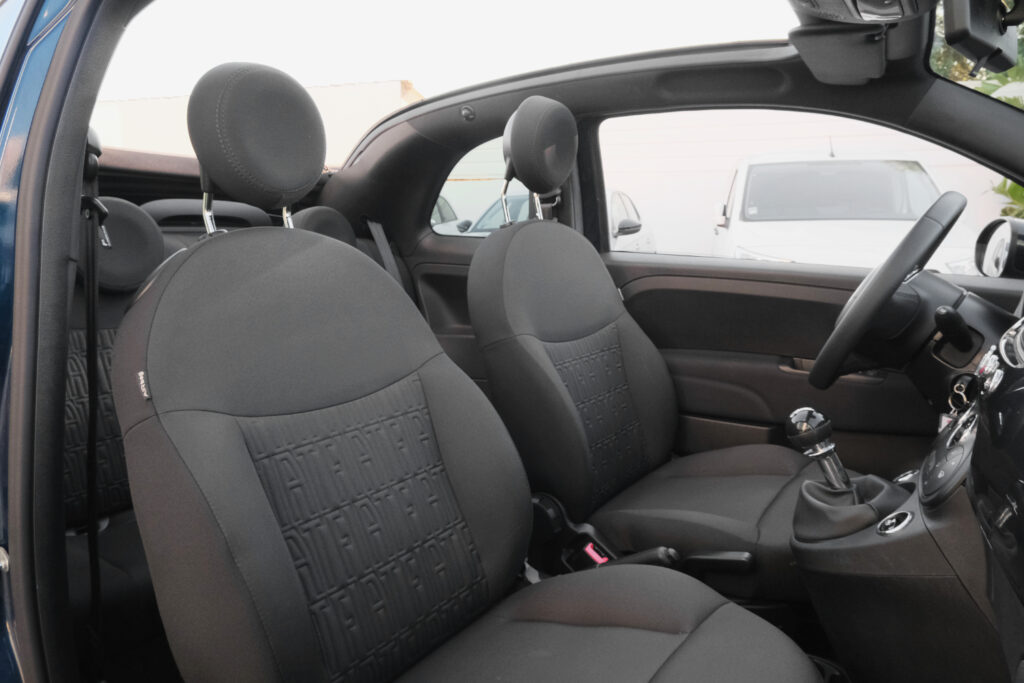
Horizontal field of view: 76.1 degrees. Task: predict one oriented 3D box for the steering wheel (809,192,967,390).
[{"bbox_3d":[0.621,-0.069,1.076,0.090,0.370,0.370,38,28,25],"label":"steering wheel"}]

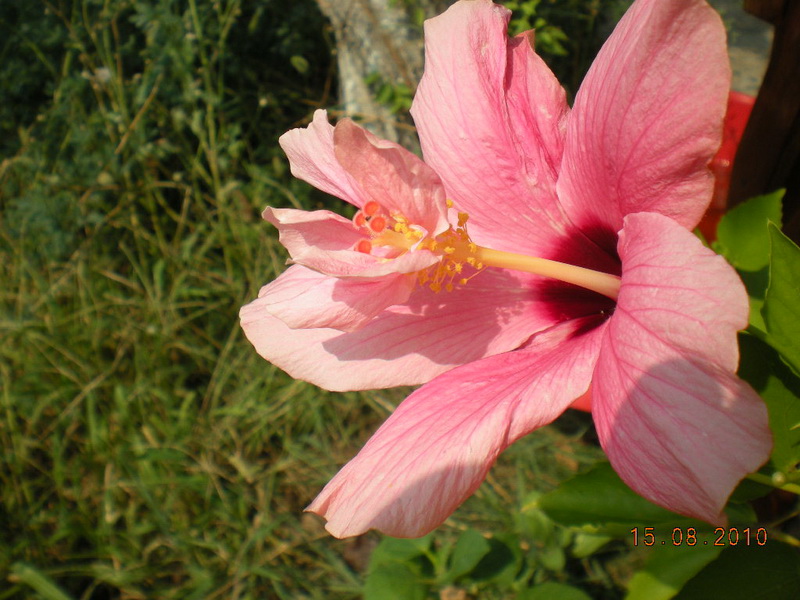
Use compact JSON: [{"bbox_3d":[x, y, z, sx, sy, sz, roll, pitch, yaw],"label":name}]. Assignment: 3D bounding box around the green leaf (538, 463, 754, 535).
[{"bbox_3d":[0.084,0.068,0.300,0.070,0.015,0.030,1,45,1],"label":"green leaf"}]

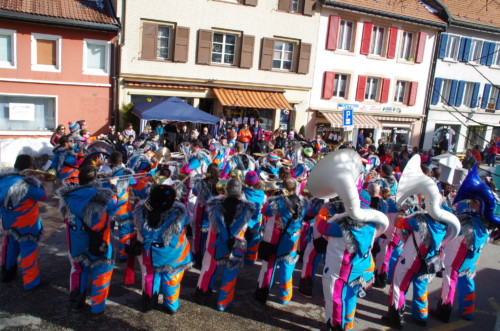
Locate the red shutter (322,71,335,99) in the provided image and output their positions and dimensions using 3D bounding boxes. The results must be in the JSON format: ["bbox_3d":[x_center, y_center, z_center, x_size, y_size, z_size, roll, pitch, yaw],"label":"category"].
[{"bbox_3d":[4.253,-4.273,20.038,0.595,1.408,0.070,0,13,-22],"label":"red shutter"}]

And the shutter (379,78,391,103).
[{"bbox_3d":[8.032,-4.424,22.162,0.552,1.406,0.060,0,10,-25],"label":"shutter"}]

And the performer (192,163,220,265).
[{"bbox_3d":[-0.719,0.805,6.176,0.530,1.680,0.460,7,9,18],"label":"performer"}]

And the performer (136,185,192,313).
[{"bbox_3d":[-1.085,1.051,4.665,0.660,1.700,0.520,7,12,13],"label":"performer"}]

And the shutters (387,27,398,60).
[{"bbox_3d":[8.319,-7.106,21.796,0.564,1.692,0.060,0,10,-25],"label":"shutters"}]

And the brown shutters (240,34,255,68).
[{"bbox_3d":[-0.089,-5.312,17.509,0.595,1.464,0.060,-1,13,-23],"label":"brown shutters"}]

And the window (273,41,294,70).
[{"bbox_3d":[1.549,-5.125,17.653,1.025,1.363,0.120,1,9,-20],"label":"window"}]

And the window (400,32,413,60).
[{"bbox_3d":[8.889,-6.742,21.292,0.733,1.544,0.120,1,9,-21],"label":"window"}]

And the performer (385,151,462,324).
[{"bbox_3d":[2.201,1.010,4.776,0.720,2.250,0.760,-2,14,-27],"label":"performer"}]

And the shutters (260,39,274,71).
[{"bbox_3d":[0.845,-5.091,17.162,0.577,1.437,0.060,1,11,-20],"label":"shutters"}]

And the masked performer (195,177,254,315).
[{"bbox_3d":[-0.300,1.021,4.909,0.660,1.760,0.580,8,13,17],"label":"masked performer"}]

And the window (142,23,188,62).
[{"bbox_3d":[-3.531,-5.110,15.589,1.945,1.527,0.200,1,11,-20],"label":"window"}]

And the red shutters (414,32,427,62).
[{"bbox_3d":[9.354,-6.369,20.263,0.484,1.593,0.060,0,11,-22],"label":"red shutters"}]

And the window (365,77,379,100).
[{"bbox_3d":[6.971,-4.364,21.367,0.795,1.277,0.100,0,13,-22],"label":"window"}]

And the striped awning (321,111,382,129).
[{"bbox_3d":[5.792,-2.453,21.008,3.756,0.740,0.950,0,10,-25],"label":"striped awning"}]

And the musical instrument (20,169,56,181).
[{"bbox_3d":[-2.911,0.124,5.150,0.530,0.170,0.150,6,5,-38],"label":"musical instrument"}]

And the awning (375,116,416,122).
[{"bbox_3d":[8.673,-2.677,22.046,3.000,0.330,0.350,0,13,-22],"label":"awning"}]

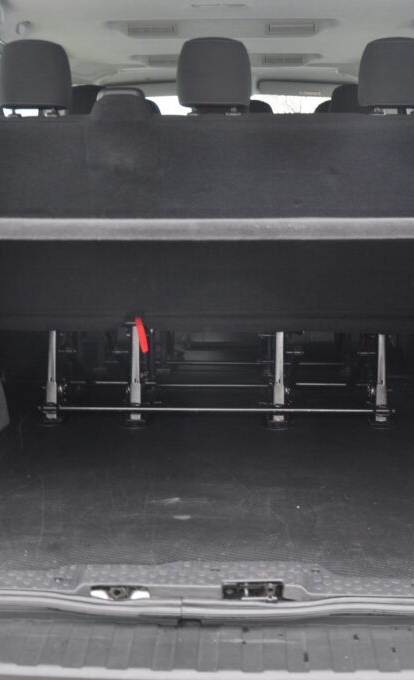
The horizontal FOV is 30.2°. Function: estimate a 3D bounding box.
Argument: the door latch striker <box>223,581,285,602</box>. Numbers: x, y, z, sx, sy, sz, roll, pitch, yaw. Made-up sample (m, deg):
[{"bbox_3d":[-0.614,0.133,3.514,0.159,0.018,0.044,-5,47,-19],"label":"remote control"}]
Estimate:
[{"bbox_3d":[0.088,0.475,1.448,0.117,0.027,0.040,0,10,2],"label":"door latch striker"}]

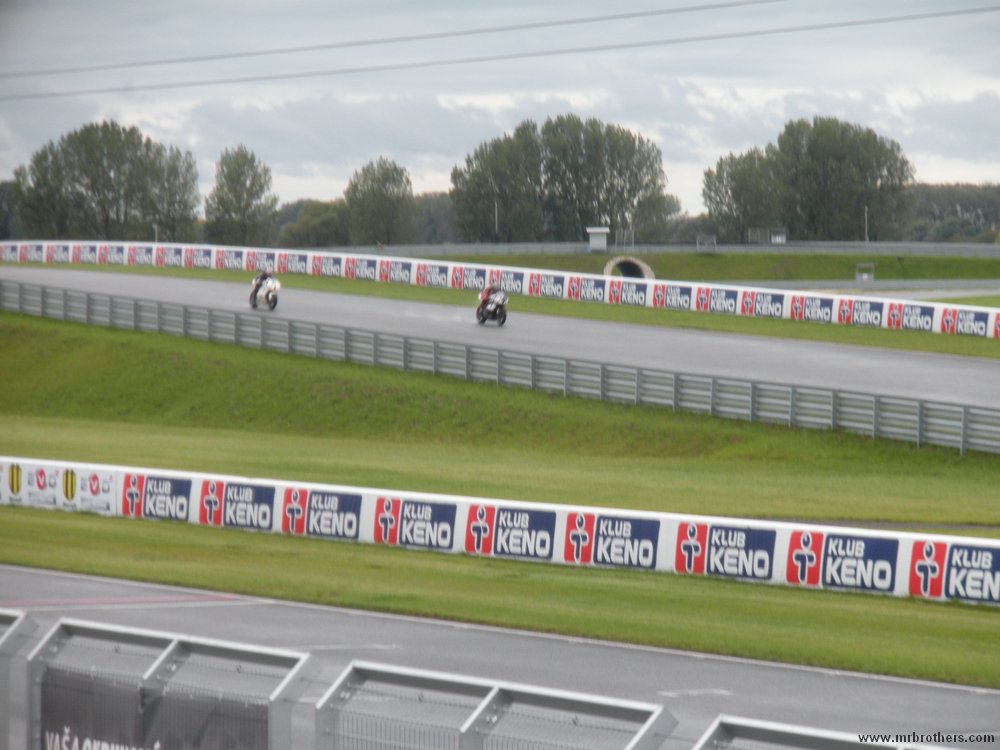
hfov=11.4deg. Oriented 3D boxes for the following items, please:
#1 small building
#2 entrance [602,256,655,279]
[{"bbox_3d":[9.490,-13.050,485.000,2.250,2.490,2.200,0,2,-2],"label":"small building"},{"bbox_3d":[12.160,-9.390,472.000,4.840,3.470,2.600,0,2,-5],"label":"entrance"}]

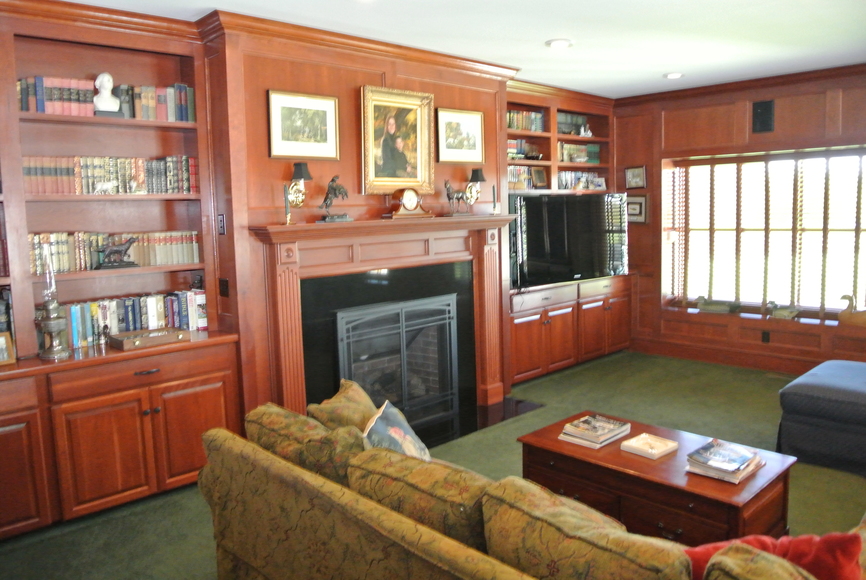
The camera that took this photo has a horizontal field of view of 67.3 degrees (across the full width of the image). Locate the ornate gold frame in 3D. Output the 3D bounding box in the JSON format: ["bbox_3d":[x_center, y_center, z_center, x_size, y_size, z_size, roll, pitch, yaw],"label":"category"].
[{"bbox_3d":[-0.239,-1.045,4.637,0.634,0.731,0.055,-8,10,-42],"label":"ornate gold frame"}]

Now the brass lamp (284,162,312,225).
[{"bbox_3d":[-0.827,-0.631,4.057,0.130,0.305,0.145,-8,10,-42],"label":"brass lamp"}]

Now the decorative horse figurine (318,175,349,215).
[{"bbox_3d":[-0.644,-0.593,4.186,0.215,0.290,0.105,-8,10,-42],"label":"decorative horse figurine"}]

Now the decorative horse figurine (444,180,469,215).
[{"bbox_3d":[0.182,-0.696,4.950,0.225,0.265,0.085,-8,10,-42],"label":"decorative horse figurine"}]

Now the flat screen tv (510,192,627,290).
[{"bbox_3d":[1.316,-0.478,6.081,1.361,0.800,0.070,-6,8,-30],"label":"flat screen tv"}]

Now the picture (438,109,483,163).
[{"bbox_3d":[0.220,-1.187,5.064,0.498,0.407,0.030,-8,10,-42],"label":"picture"}]

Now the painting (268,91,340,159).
[{"bbox_3d":[-0.809,-1.028,4.117,0.503,0.401,0.030,-8,10,-42],"label":"painting"}]

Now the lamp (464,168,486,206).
[{"bbox_3d":[0.338,-0.810,5.130,0.128,0.280,0.145,-8,10,-42],"label":"lamp"}]

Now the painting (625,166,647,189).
[{"bbox_3d":[2.211,-1.216,7.062,0.025,0.231,0.233,-8,10,-42],"label":"painting"}]

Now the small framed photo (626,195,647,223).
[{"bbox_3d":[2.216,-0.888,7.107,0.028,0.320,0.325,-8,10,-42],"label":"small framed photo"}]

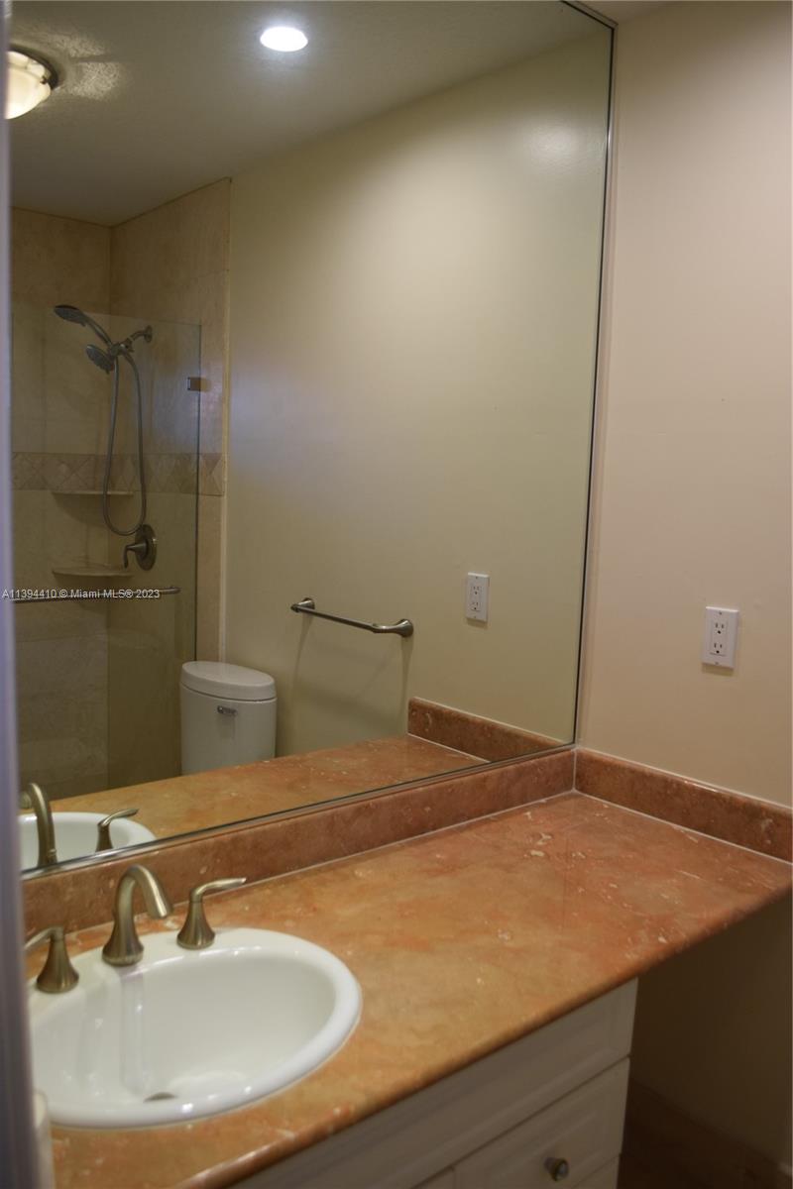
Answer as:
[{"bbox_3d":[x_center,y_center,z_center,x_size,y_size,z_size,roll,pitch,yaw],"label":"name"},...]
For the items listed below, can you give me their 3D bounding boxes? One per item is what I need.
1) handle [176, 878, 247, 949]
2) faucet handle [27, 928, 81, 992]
[{"bbox_3d":[-0.265,0.455,1.280,0.100,0.079,0.055,-1,7,-28],"label":"handle"},{"bbox_3d":[-0.449,0.468,1.135,0.054,0.079,0.099,5,7,27],"label":"faucet handle"}]

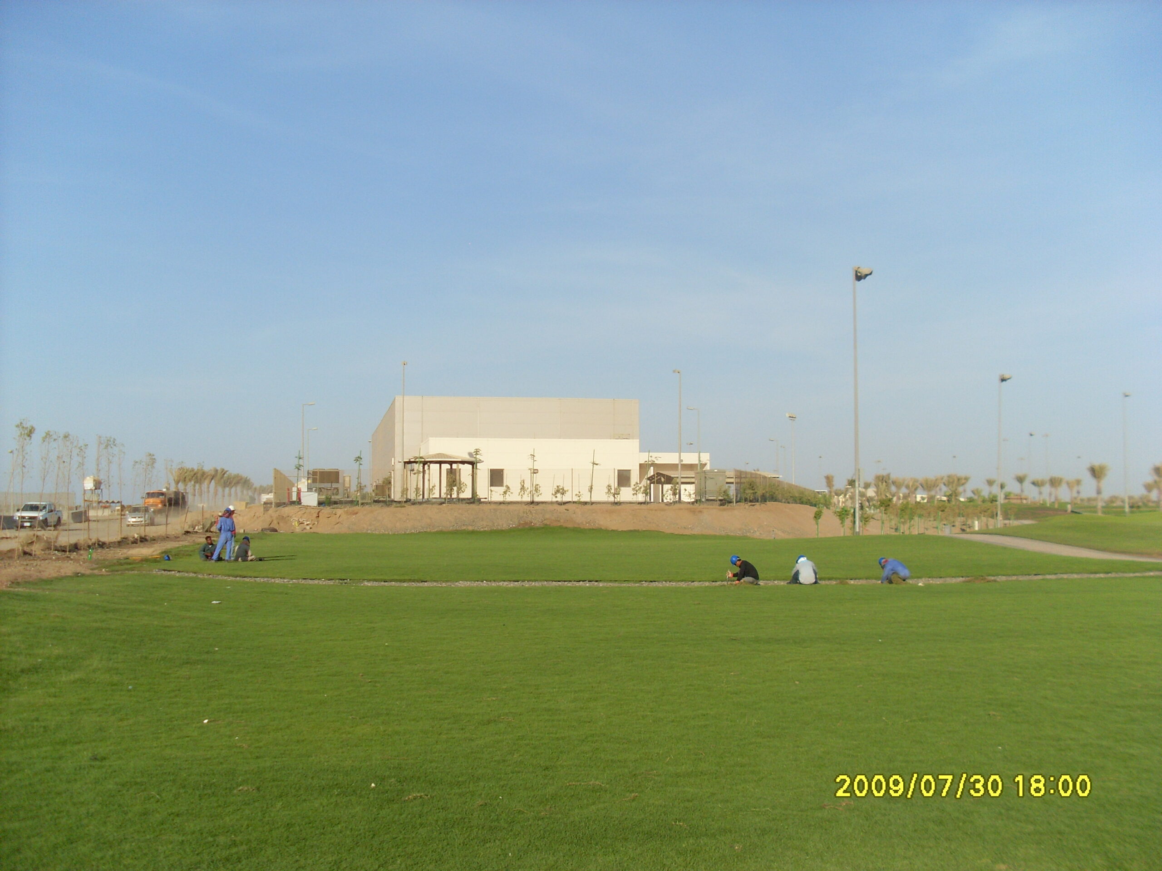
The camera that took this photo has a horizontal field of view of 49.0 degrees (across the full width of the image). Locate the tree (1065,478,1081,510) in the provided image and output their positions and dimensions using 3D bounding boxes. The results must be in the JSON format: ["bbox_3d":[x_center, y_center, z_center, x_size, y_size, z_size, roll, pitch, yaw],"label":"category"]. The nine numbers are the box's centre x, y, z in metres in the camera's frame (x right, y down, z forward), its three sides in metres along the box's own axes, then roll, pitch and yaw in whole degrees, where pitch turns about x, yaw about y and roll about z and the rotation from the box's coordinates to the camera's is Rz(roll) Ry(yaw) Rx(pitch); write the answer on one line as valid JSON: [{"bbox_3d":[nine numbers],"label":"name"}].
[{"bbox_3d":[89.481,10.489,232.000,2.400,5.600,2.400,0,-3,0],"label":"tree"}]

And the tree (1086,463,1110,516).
[{"bbox_3d":[56.728,5.885,140.000,2.300,5.700,2.300,0,-3,0],"label":"tree"}]

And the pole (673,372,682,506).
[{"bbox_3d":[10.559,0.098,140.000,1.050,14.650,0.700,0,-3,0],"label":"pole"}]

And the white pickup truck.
[{"bbox_3d":[-34.800,5.190,82.000,1.800,1.770,5.150,1,-3,-10],"label":"white pickup truck"}]

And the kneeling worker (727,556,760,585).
[{"bbox_3d":[3.983,3.304,31.300,0.760,0.710,0.550,0,-3,5],"label":"kneeling worker"}]

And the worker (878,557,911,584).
[{"bbox_3d":[7.810,3.356,31.800,0.720,0.680,0.550,-1,-3,17],"label":"worker"}]

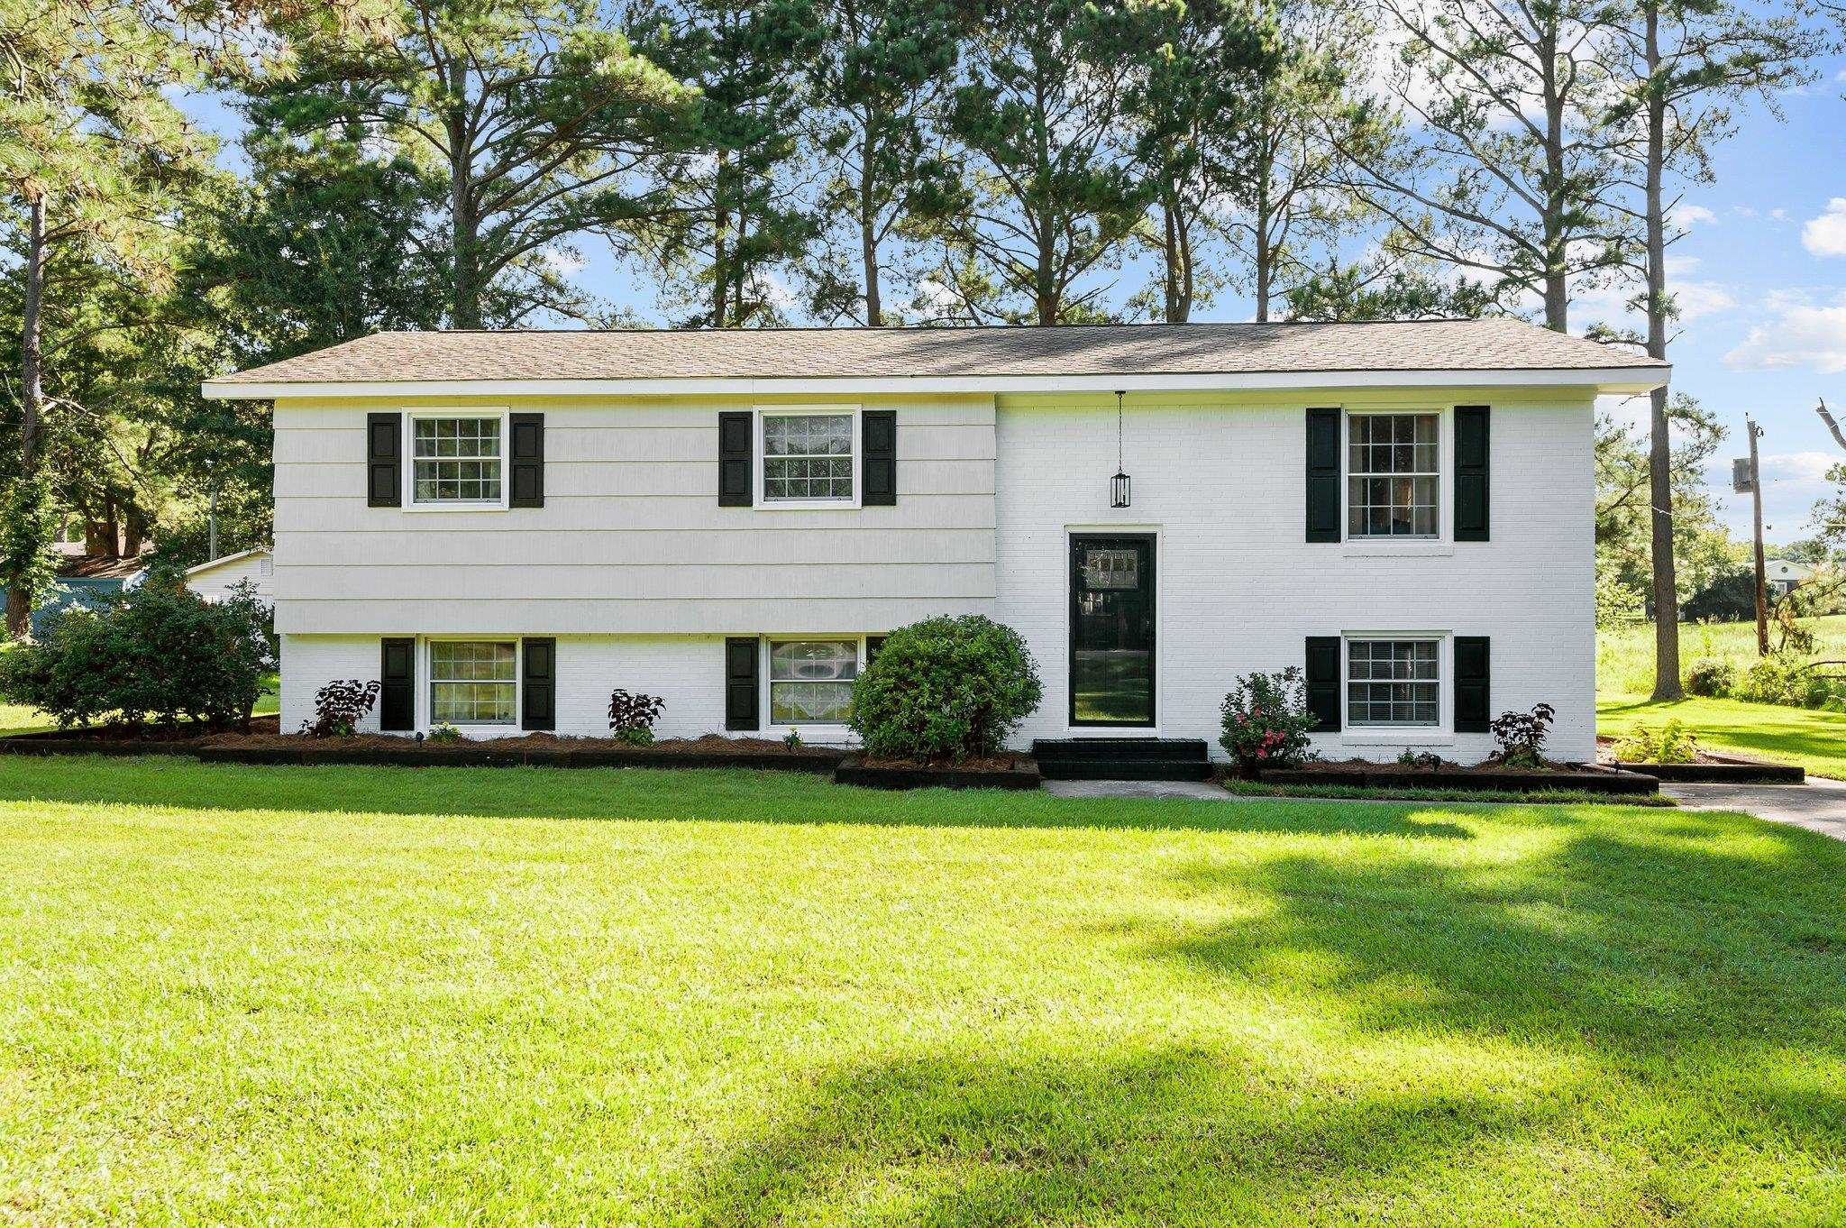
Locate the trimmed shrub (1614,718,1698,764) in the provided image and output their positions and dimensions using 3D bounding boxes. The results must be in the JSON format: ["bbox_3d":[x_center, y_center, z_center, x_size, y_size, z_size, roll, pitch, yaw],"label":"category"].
[{"bbox_3d":[7.824,1.361,14.200,0.870,0.470,0.800,0,0,3],"label":"trimmed shrub"}]

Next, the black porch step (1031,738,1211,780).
[{"bbox_3d":[1.999,1.475,13.565,1.770,0.330,0.720,0,0,3],"label":"black porch step"}]

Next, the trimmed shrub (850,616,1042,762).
[{"bbox_3d":[0.227,0.731,13.100,1.870,1.440,1.780,0,0,3],"label":"trimmed shrub"}]

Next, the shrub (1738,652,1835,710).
[{"bbox_3d":[15.419,1.199,23.800,1.800,1.000,1.500,0,0,3],"label":"shrub"}]

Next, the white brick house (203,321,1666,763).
[{"bbox_3d":[0.145,-1.112,17.457,14.883,5.352,7.982,0,0,3],"label":"white brick house"}]

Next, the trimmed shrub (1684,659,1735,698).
[{"bbox_3d":[15.353,1.253,26.000,1.000,0.760,0.950,0,0,3],"label":"trimmed shrub"}]

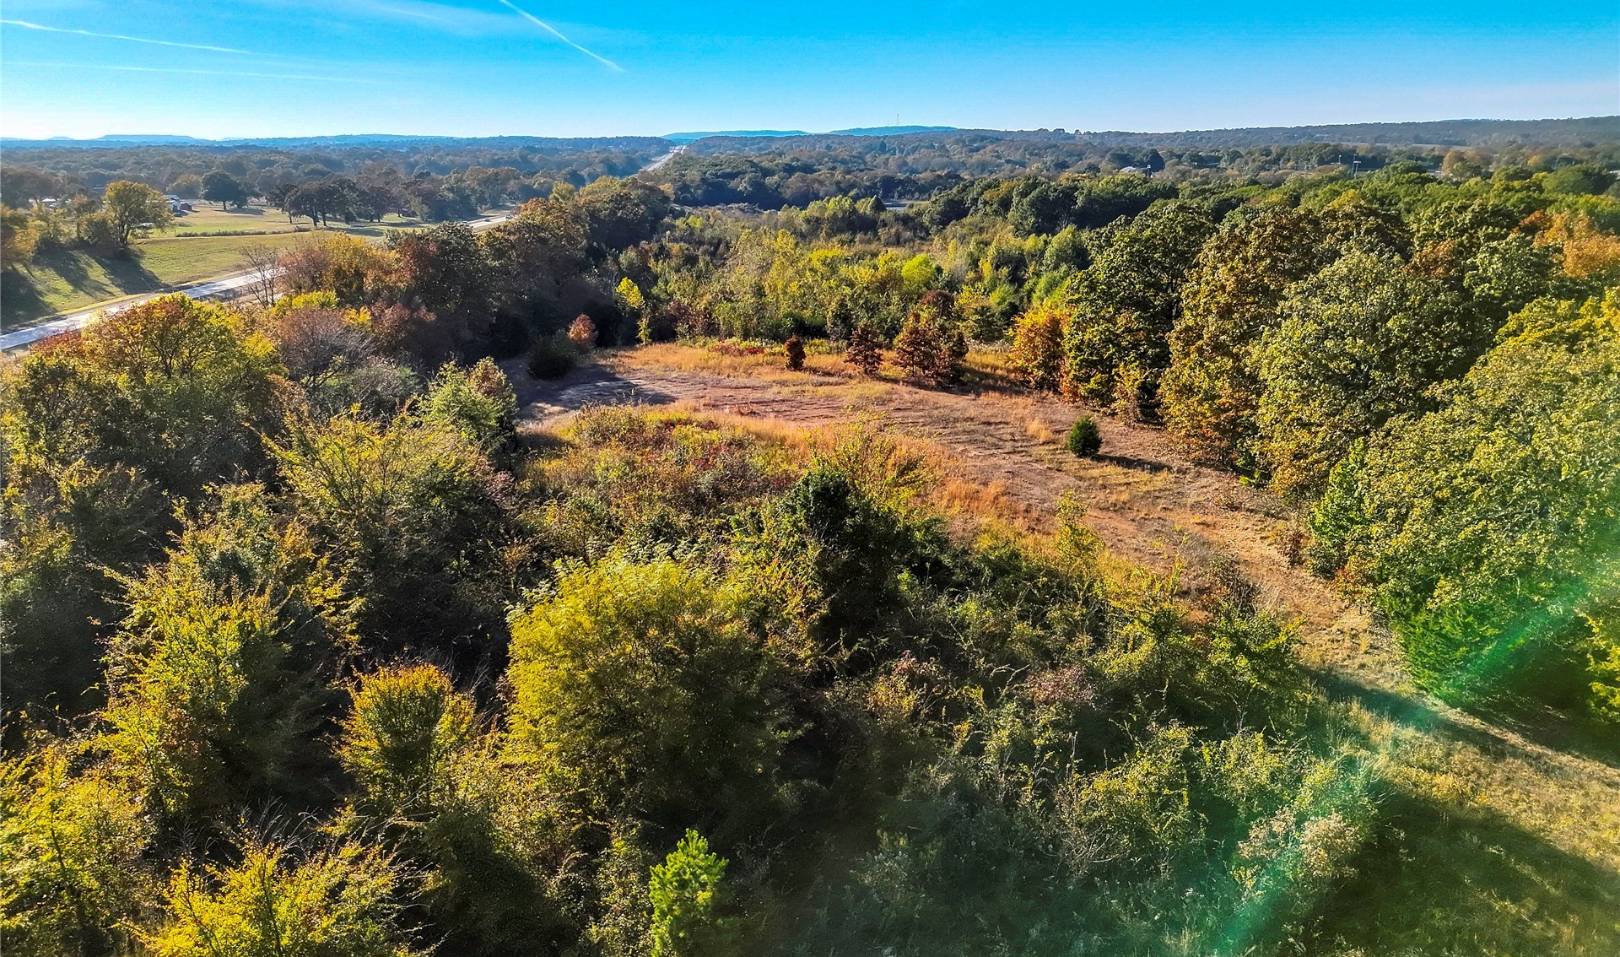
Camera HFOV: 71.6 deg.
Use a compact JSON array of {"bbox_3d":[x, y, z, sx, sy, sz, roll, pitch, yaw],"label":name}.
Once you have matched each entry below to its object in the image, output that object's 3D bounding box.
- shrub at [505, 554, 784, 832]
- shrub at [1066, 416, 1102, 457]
[{"bbox_3d":[-4.794,6.127,33.064,8.060,7.060,8.060,0,17,0],"label":"shrub"},{"bbox_3d":[16.969,-2.589,69.585,2.110,2.520,2.110,0,17,0],"label":"shrub"}]

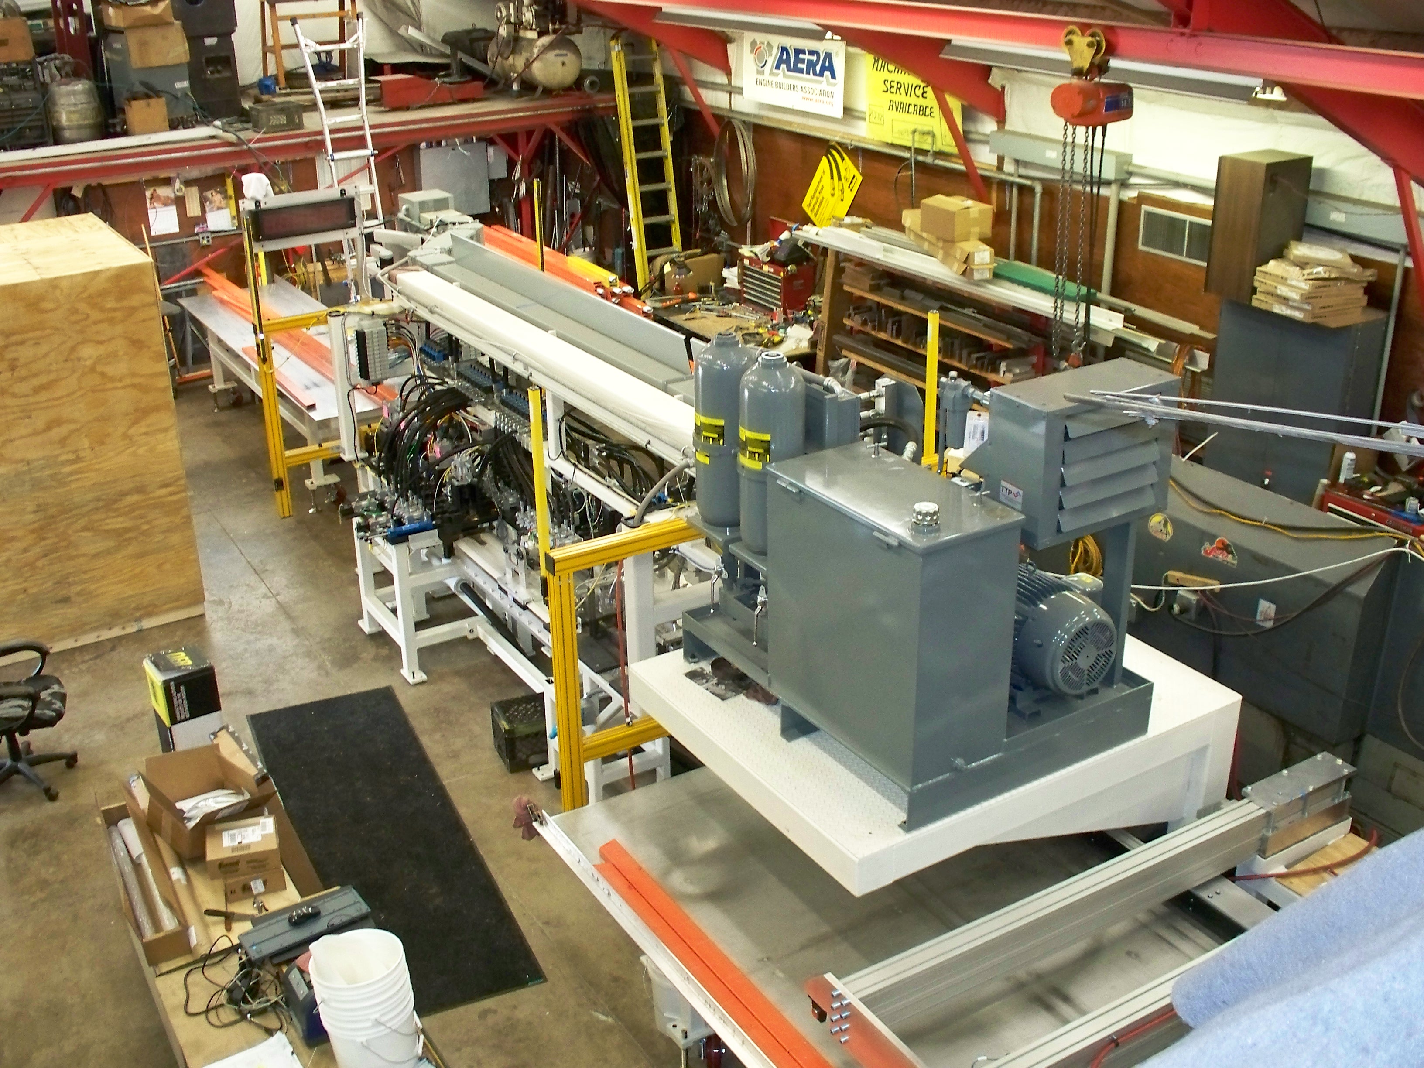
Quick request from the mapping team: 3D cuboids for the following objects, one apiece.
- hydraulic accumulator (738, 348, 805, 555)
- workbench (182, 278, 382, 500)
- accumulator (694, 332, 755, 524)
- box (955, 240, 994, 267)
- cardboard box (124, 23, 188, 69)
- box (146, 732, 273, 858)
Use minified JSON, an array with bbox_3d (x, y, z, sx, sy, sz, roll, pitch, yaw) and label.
[{"bbox_3d":[0.216,-0.272,5.251,0.232,0.745,0.232,-1,24,0],"label":"hydraulic accumulator"},{"bbox_3d":[-3.615,-1.331,13.282,1.140,0.830,4.240,-15,28,-29],"label":"workbench"},{"bbox_3d":[0.057,-0.373,5.481,0.232,0.745,0.232,-1,24,0],"label":"accumulator"},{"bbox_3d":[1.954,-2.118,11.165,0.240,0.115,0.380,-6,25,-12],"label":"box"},{"bbox_3d":[-4.676,-4.062,12.314,0.270,0.340,0.460,16,29,32],"label":"cardboard box"},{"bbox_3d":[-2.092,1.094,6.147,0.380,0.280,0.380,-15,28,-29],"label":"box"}]

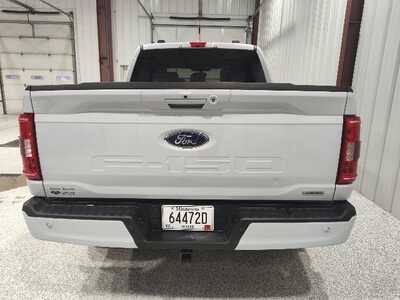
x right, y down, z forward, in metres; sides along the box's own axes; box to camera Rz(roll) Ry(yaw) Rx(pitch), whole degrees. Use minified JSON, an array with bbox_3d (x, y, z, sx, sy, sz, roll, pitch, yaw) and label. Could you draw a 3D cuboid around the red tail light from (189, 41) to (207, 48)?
[{"bbox_3d":[-0.023,-1.274,3.223,0.200,0.060,0.060,0,13,1],"label":"red tail light"}]

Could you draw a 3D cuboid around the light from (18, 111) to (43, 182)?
[{"bbox_3d":[-0.936,-0.021,1.500,0.115,0.386,0.130,0,13,1],"label":"light"}]

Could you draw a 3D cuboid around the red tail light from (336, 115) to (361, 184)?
[{"bbox_3d":[0.810,-0.006,1.471,0.115,0.386,0.130,0,13,1],"label":"red tail light"}]

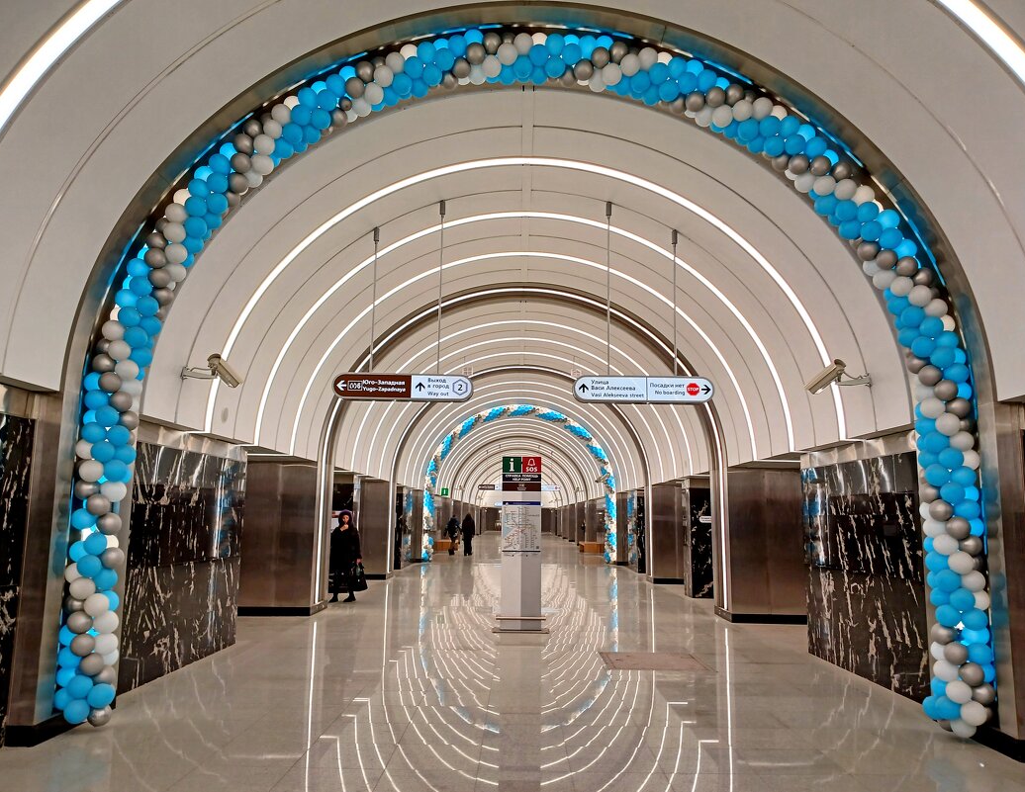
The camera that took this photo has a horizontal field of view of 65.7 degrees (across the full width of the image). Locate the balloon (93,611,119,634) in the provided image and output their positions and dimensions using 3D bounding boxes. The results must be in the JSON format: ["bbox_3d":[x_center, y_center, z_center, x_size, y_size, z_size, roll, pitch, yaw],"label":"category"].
[{"bbox_3d":[-3.117,1.741,6.099,0.175,0.178,0.175,1,-9,0],"label":"balloon"}]

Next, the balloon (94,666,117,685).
[{"bbox_3d":[-3.118,2.137,6.074,0.157,0.157,0.165,1,-9,0],"label":"balloon"}]

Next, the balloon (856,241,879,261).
[{"bbox_3d":[2.896,-1.178,6.470,0.170,0.170,0.170,0,-9,0],"label":"balloon"}]

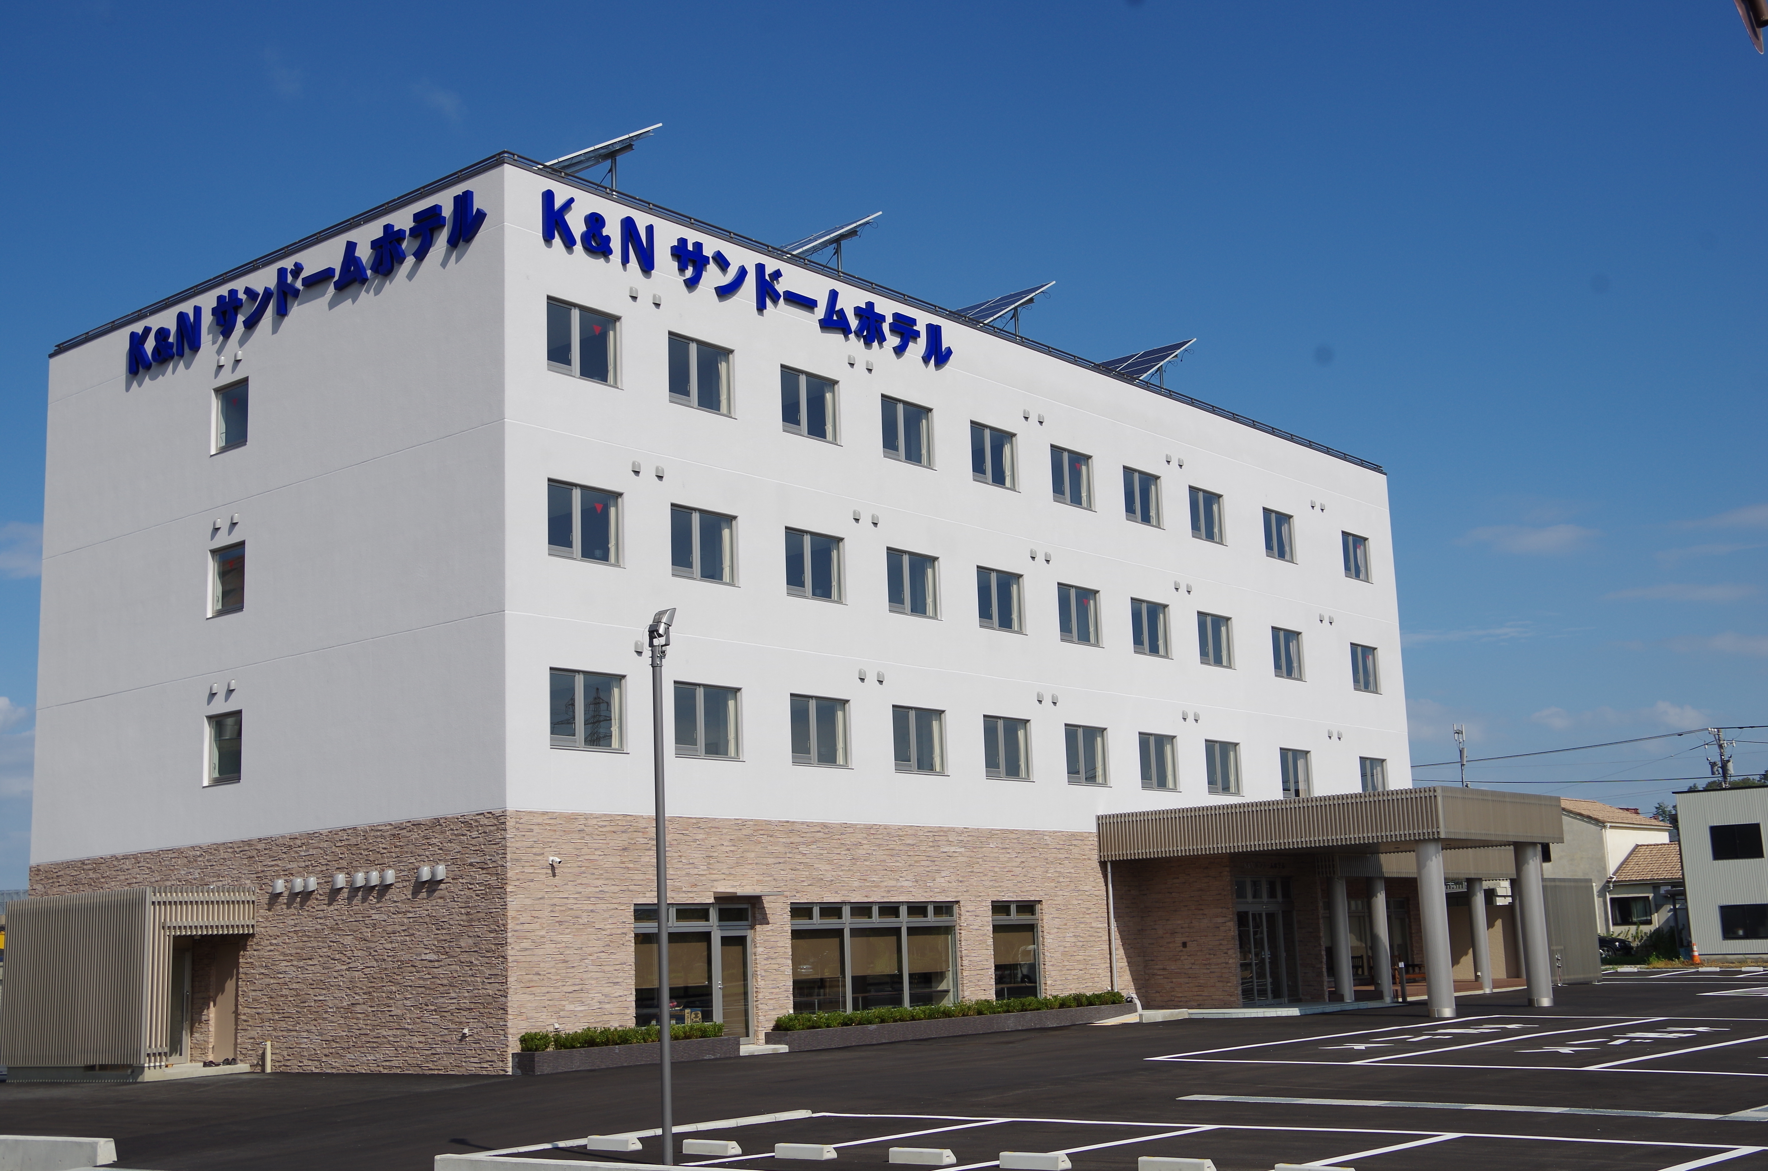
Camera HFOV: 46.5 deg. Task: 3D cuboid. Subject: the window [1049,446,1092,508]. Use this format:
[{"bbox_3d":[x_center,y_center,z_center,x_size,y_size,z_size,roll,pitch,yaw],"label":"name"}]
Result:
[{"bbox_3d":[4.215,-2.395,46.724,0.150,1.280,1.650,-11,-13,38],"label":"window"}]

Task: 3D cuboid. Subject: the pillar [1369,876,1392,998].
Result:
[{"bbox_3d":[12.706,9.016,52.567,0.434,3.186,0.434,-11,-13,38],"label":"pillar"}]

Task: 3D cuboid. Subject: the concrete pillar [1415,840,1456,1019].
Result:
[{"bbox_3d":[10.937,6.755,40.745,0.504,3.497,0.504,-11,-13,38],"label":"concrete pillar"}]

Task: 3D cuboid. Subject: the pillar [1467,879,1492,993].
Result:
[{"bbox_3d":[15.796,9.245,54.642,0.440,3.040,0.440,-10,-13,38],"label":"pillar"}]

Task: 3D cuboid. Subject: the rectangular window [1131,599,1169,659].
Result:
[{"bbox_3d":[6.219,1.055,48.406,0.150,1.280,1.650,-11,-13,38],"label":"rectangular window"}]

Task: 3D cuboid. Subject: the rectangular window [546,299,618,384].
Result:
[{"bbox_3d":[-5.237,-4.187,35.730,0.130,1.290,1.700,-10,-13,38],"label":"rectangular window"}]

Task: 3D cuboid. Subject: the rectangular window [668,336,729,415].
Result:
[{"bbox_3d":[-3.402,-3.797,37.588,0.150,1.280,1.650,-11,-13,38],"label":"rectangular window"}]

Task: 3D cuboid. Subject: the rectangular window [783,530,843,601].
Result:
[{"bbox_3d":[-1.345,-0.351,39.175,0.150,1.291,1.673,-11,-13,38],"label":"rectangular window"}]

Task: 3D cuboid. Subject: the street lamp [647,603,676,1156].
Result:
[{"bbox_3d":[-1.862,2.535,17.667,0.260,4.770,0.260,2,-11,-20],"label":"street lamp"}]

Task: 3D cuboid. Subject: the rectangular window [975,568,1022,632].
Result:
[{"bbox_3d":[2.447,0.337,43.733,0.150,1.291,1.673,-11,-13,38],"label":"rectangular window"}]

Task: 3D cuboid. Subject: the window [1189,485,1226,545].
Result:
[{"bbox_3d":[8.104,-1.759,51.892,0.130,1.290,1.700,-10,-13,38],"label":"window"}]

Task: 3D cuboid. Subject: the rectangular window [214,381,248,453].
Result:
[{"bbox_3d":[-12.276,-3.177,38.861,1.158,1.297,0.150,-11,-13,38],"label":"rectangular window"}]

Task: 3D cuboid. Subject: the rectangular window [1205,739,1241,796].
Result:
[{"bbox_3d":[8.346,4.513,50.751,0.130,1.290,1.700,-10,-13,38],"label":"rectangular window"}]

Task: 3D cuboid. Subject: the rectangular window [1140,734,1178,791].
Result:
[{"bbox_3d":[6.315,4.126,47.657,0.150,1.291,1.673,-11,-13,38],"label":"rectangular window"}]

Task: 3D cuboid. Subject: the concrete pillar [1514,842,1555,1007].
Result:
[{"bbox_3d":[14.083,7.325,44.521,0.510,3.477,0.510,-11,-13,38],"label":"concrete pillar"}]

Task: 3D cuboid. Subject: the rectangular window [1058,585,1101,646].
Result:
[{"bbox_3d":[4.336,0.680,46.004,0.150,1.291,1.673,-11,-13,38],"label":"rectangular window"}]

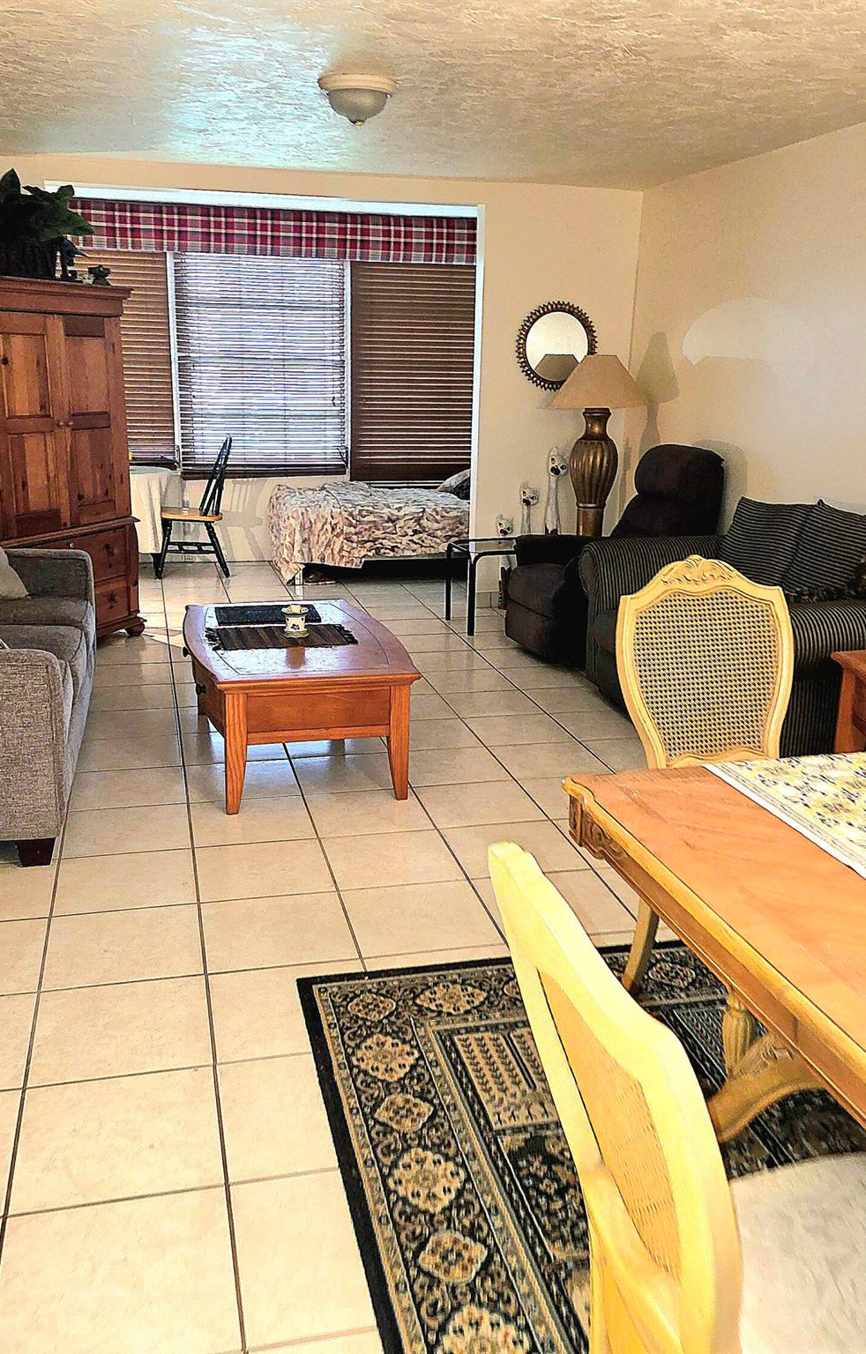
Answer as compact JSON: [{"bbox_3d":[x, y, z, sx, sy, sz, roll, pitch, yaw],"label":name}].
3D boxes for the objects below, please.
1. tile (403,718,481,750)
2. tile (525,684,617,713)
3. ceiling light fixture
[{"bbox_3d":[-0.026,0.247,5.014,0.398,0.010,0.398,-3,16,-13],"label":"tile"},{"bbox_3d":[0.661,0.107,5.567,0.398,0.010,0.398,-3,16,-13],"label":"tile"},{"bbox_3d":[-0.266,-2.015,4.194,0.275,0.170,0.275,-3,16,-13],"label":"ceiling light fixture"}]

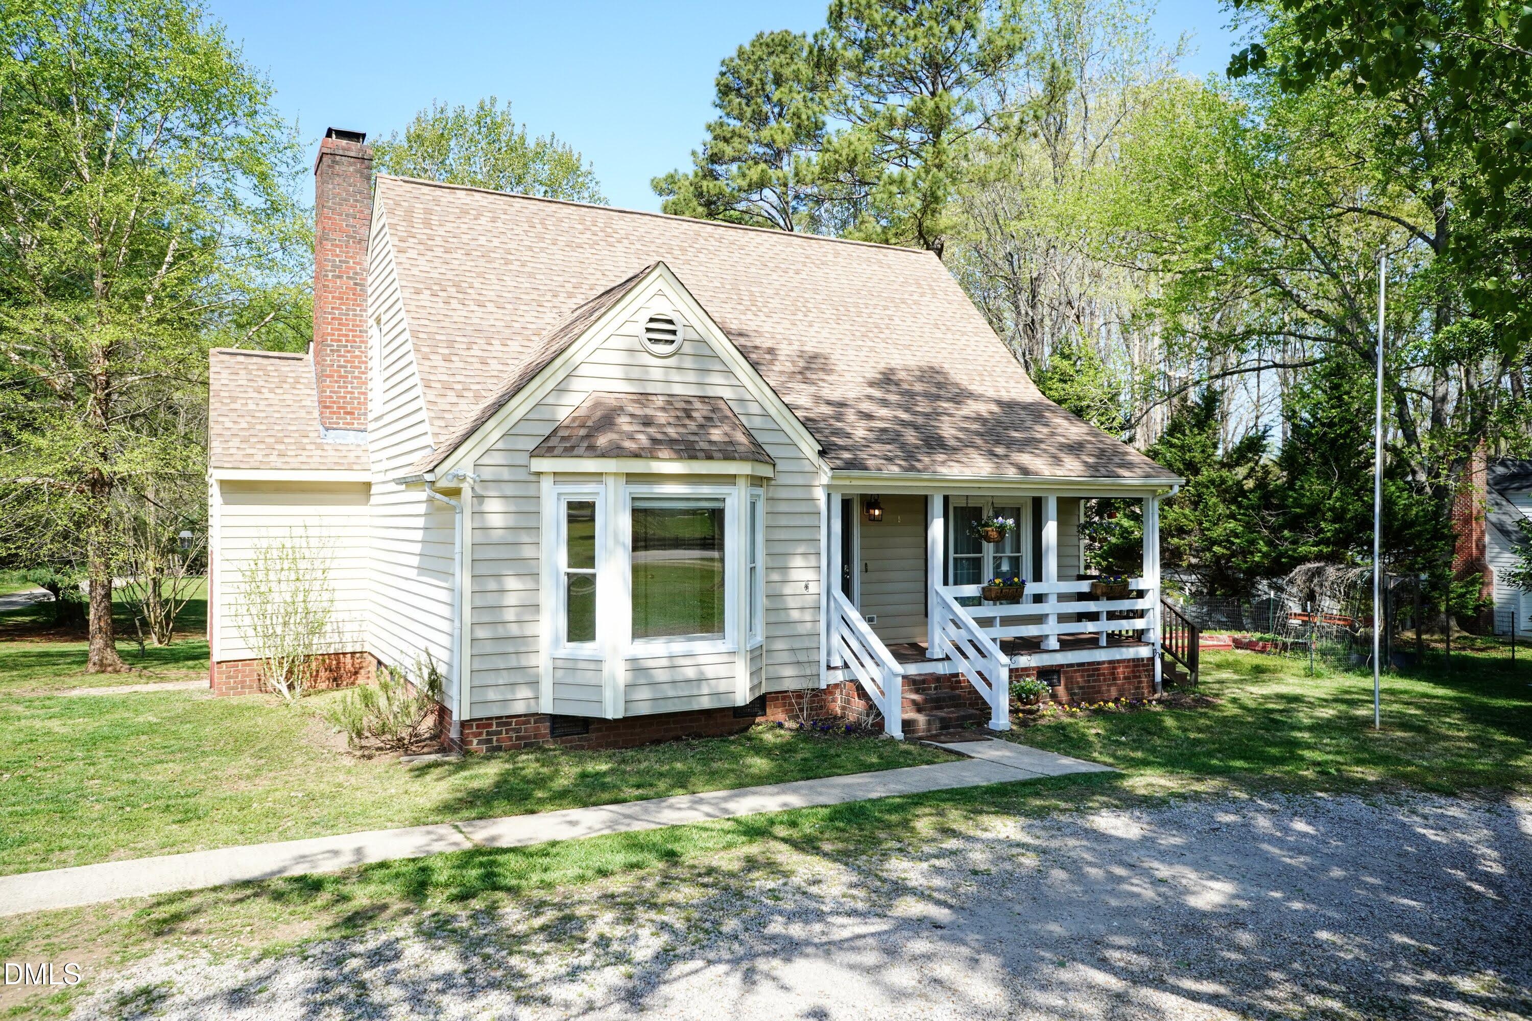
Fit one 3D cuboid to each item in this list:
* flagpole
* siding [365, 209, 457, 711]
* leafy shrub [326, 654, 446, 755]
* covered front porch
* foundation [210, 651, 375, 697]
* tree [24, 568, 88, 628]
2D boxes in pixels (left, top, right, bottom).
[{"bbox_3d":[7.400,-0.240,12.300,0.065,5.720,0.065,1,0,0],"label":"flagpole"},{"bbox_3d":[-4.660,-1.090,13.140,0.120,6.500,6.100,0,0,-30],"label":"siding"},{"bbox_3d":[-4.130,2.020,11.100,1.150,0.930,1.000,0,0,-27],"label":"leafy shrub"},{"bbox_3d":[3.190,1.150,13.950,5.900,2.970,3.200,0,0,-27],"label":"covered front porch"},{"bbox_3d":[-7.100,2.450,15.380,2.150,0.500,0.200,0,0,-27],"label":"foundation"},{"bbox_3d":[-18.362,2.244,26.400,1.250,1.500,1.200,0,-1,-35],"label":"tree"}]

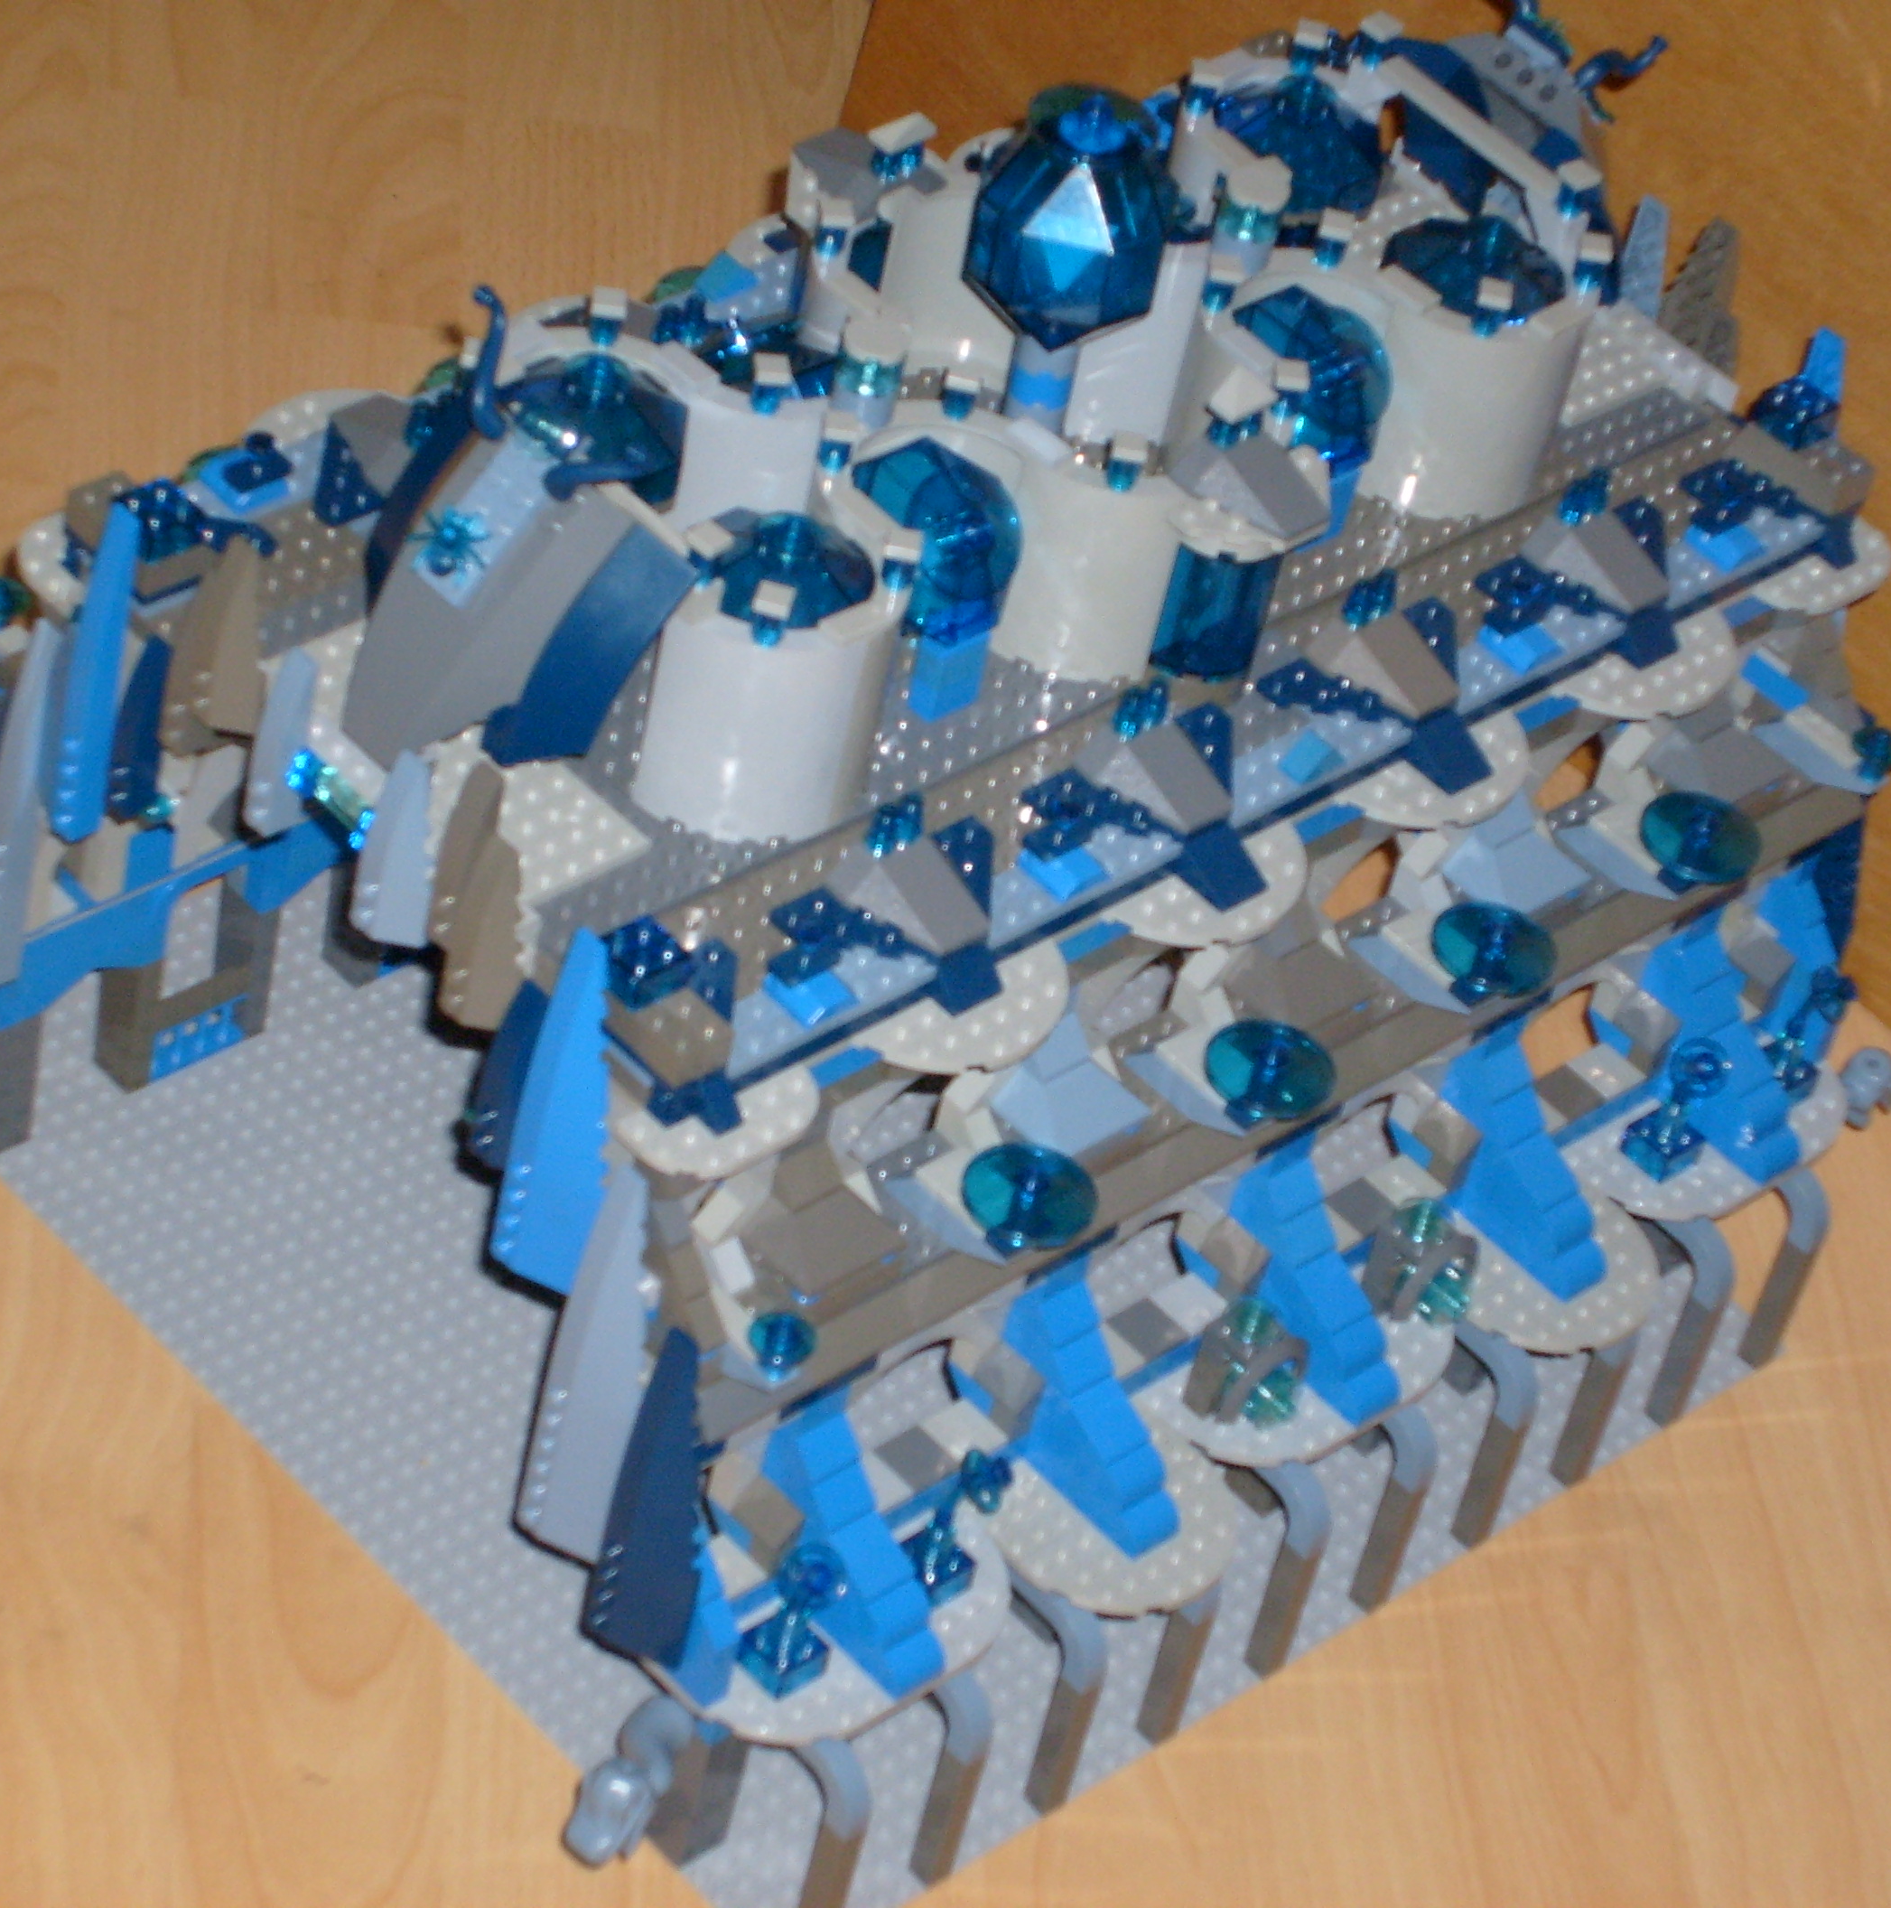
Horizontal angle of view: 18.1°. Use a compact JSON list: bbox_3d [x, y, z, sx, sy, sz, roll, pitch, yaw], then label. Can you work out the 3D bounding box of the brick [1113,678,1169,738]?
[{"bbox_3d":[0.047,-0.059,1.419,0.016,0.011,0.008,-26,55,-36],"label":"brick"}]

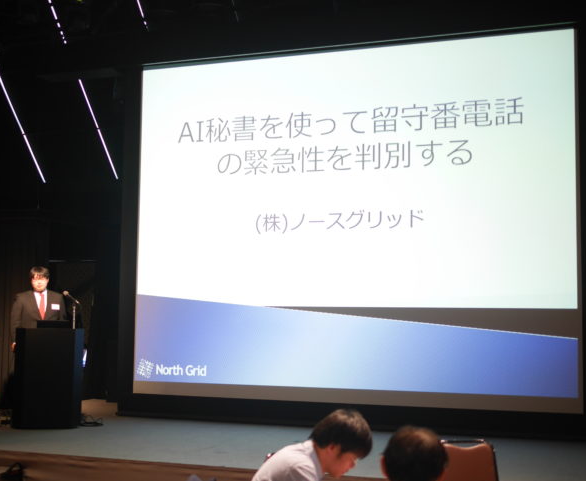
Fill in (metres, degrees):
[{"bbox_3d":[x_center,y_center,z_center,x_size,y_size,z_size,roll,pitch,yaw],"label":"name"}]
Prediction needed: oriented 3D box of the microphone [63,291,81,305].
[{"bbox_3d":[-2.232,0.578,9.350,0.210,0.052,0.052,38,12,24],"label":"microphone"}]

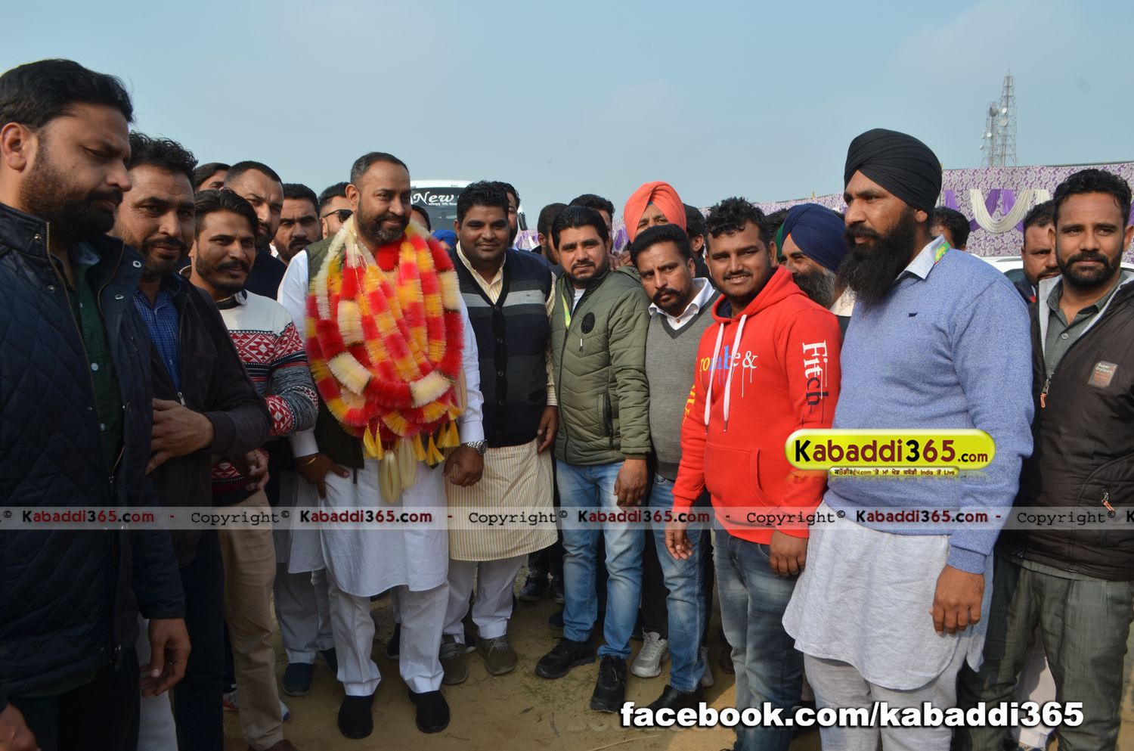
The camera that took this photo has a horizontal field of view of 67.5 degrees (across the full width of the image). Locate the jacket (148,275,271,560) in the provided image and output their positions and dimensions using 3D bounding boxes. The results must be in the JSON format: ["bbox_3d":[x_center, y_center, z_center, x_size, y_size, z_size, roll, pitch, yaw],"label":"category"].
[{"bbox_3d":[-0.845,0.087,1.801,0.500,0.613,0.360,-3,7,-28],"label":"jacket"}]

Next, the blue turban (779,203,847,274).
[{"bbox_3d":[0.764,-0.424,2.620,0.245,0.215,0.210,-15,15,-36],"label":"blue turban"}]

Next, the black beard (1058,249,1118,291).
[{"bbox_3d":[1.167,-0.236,1.900,0.135,0.090,0.105,4,8,28],"label":"black beard"}]

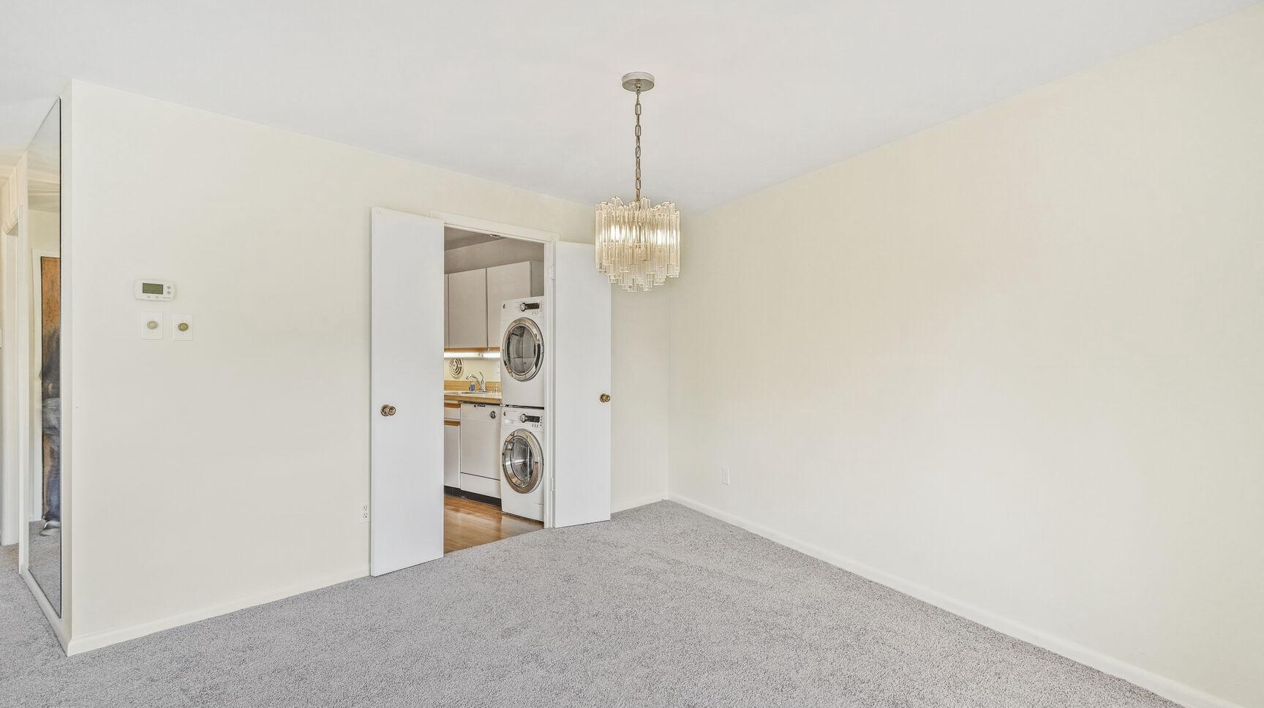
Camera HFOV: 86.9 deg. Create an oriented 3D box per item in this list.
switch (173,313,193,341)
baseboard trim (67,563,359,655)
[{"bbox_3d":[-2.032,-0.120,3.018,0.022,0.119,0.077,0,0,40],"label":"switch"},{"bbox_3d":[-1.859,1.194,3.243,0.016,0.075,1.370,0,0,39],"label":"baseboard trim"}]

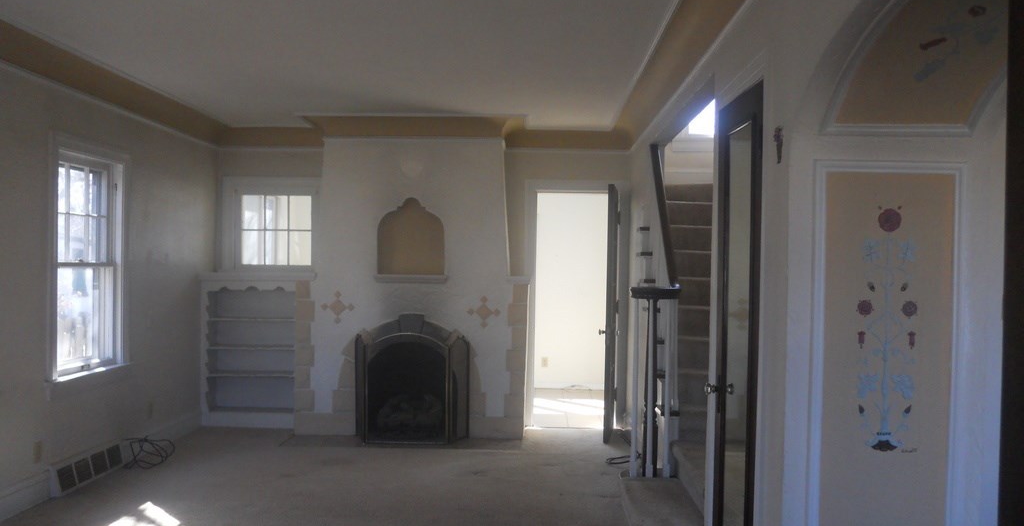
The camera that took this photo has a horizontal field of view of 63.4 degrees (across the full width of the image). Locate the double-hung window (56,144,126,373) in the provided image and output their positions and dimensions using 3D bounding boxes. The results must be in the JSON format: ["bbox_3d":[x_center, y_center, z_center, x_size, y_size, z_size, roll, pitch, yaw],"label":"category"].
[{"bbox_3d":[-2.671,-0.001,5.205,0.110,1.360,0.810,1,0,2],"label":"double-hung window"}]

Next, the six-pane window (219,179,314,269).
[{"bbox_3d":[-2.090,-0.341,7.134,0.850,0.800,0.090,1,0,2],"label":"six-pane window"}]

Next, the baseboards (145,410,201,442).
[{"bbox_3d":[-2.611,1.290,6.374,0.025,0.150,1.040,1,0,2],"label":"baseboards"}]

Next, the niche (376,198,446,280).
[{"bbox_3d":[-0.805,-0.195,6.731,0.570,0.660,0.170,1,0,2],"label":"niche"}]

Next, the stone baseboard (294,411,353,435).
[{"bbox_3d":[-1.486,1.290,6.640,0.494,0.188,0.060,1,0,1],"label":"stone baseboard"}]

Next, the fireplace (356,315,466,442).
[{"bbox_3d":[-0.798,0.915,6.616,0.900,0.980,0.400,1,0,2],"label":"fireplace"}]

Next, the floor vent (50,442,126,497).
[{"bbox_3d":[-2.642,1.265,5.184,0.060,0.188,0.790,1,0,2],"label":"floor vent"}]

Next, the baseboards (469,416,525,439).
[{"bbox_3d":[-0.129,1.325,6.662,0.445,0.180,0.035,1,0,2],"label":"baseboards"}]

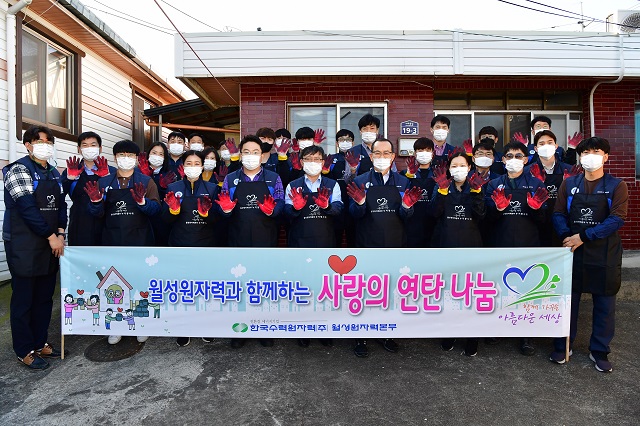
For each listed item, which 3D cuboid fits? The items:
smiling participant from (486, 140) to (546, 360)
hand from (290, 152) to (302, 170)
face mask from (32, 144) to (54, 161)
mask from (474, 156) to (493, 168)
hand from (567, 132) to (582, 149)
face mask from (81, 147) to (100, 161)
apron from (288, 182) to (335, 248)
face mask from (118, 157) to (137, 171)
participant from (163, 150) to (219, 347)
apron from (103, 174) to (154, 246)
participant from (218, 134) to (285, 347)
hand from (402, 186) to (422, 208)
[{"bbox_3d":[1.562,0.268,3.390,0.520,1.710,0.460,1,2,20],"label":"smiling participant"},{"bbox_3d":[-0.227,-0.498,4.120,0.115,0.185,0.070,-12,2,-5],"label":"hand"},{"bbox_3d":[-2.088,-0.457,3.220,0.080,0.120,0.155,2,3,44],"label":"face mask"},{"bbox_3d":[1.484,-0.458,3.870,0.155,0.105,0.090,0,1,14],"label":"mask"},{"bbox_3d":[2.482,-0.706,4.150,0.150,0.160,0.070,1,2,25],"label":"hand"},{"bbox_3d":[-1.960,-0.508,3.650,0.150,0.120,0.080,-1,2,-26],"label":"face mask"},{"bbox_3d":[-0.063,0.130,3.600,0.420,0.820,0.220,0,2,-3],"label":"apron"},{"bbox_3d":[-1.612,-0.411,3.560,0.155,0.115,0.080,-1,2,-23],"label":"face mask"},{"bbox_3d":[-1.067,0.309,3.511,0.480,1.620,0.460,0,2,-15],"label":"participant"},{"bbox_3d":[-1.572,0.103,3.500,0.420,0.820,0.230,0,1,-9],"label":"apron"},{"bbox_3d":[-0.545,0.222,3.470,0.530,1.750,0.480,0,1,-3],"label":"participant"},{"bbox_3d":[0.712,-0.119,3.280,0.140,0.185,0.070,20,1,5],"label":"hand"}]

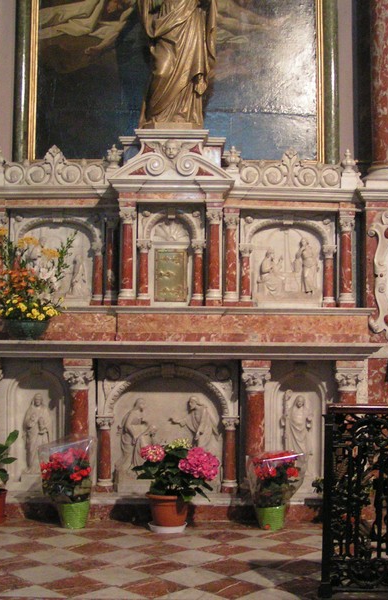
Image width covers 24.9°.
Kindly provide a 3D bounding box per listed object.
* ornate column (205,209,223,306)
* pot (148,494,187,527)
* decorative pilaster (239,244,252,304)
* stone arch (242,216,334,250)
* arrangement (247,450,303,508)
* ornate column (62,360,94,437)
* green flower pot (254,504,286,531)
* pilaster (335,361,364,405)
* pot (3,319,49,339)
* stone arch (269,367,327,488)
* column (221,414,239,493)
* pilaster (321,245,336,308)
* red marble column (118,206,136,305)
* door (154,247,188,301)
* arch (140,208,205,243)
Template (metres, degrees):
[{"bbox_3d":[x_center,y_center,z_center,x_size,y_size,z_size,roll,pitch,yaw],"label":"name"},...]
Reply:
[{"bbox_3d":[0.117,-0.262,5.287,0.108,0.600,0.108,0,-3,0],"label":"ornate column"},{"bbox_3d":[-0.144,1.151,4.782,0.225,0.183,0.225,1,-3,0],"label":"pot"},{"bbox_3d":[0.338,-0.164,5.763,0.092,0.401,0.088,1,-3,0],"label":"decorative pilaster"},{"bbox_3d":[0.591,-0.416,5.492,0.573,0.212,0.090,0,-3,0],"label":"stone arch"},{"bbox_3d":[0.439,0.979,4.792,0.306,0.314,0.270,1,-2,0],"label":"arrangement"},{"bbox_3d":[-0.665,0.729,5.064,0.182,0.780,0.180,1,-2,0],"label":"ornate column"},{"bbox_3d":[0.411,1.153,4.706,0.171,0.130,0.171,0,-3,0],"label":"green flower pot"},{"bbox_3d":[0.899,0.742,5.062,0.179,0.788,0.180,1,-2,0],"label":"pilaster"},{"bbox_3d":[-0.978,0.160,5.099,0.267,0.139,0.260,1,-2,0],"label":"pot"},{"bbox_3d":[0.619,0.764,5.225,0.351,0.733,0.130,1,-3,0],"label":"stone arch"},{"bbox_3d":[0.215,0.909,5.165,0.106,0.444,0.105,1,-2,0],"label":"column"},{"bbox_3d":[0.882,-0.161,5.761,0.105,0.408,0.092,1,-3,0],"label":"pilaster"},{"bbox_3d":[-0.401,-0.273,5.290,0.108,0.603,0.108,0,-3,0],"label":"red marble column"},{"bbox_3d":[-0.139,-0.151,5.413,0.209,0.332,0.035,0,-3,0],"label":"door"},{"bbox_3d":[-0.132,-0.464,5.395,0.399,0.222,0.120,1,-2,0],"label":"arch"}]

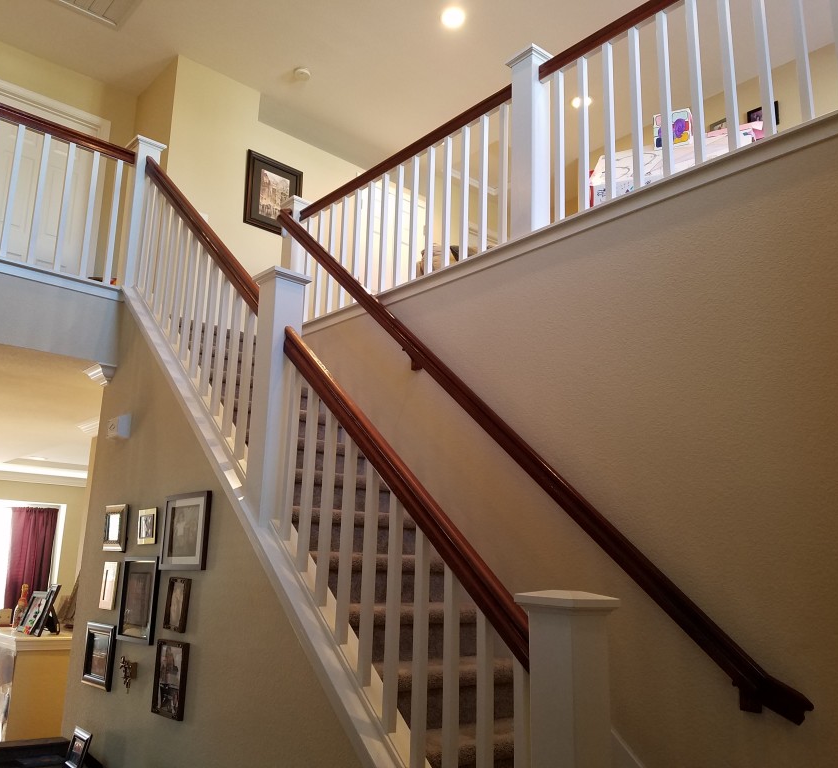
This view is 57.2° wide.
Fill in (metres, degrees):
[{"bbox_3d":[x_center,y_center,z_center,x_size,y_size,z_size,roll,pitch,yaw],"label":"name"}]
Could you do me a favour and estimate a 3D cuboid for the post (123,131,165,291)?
[{"bbox_3d":[-1.660,-0.979,4.564,0.172,0.955,0.172,13,-17,-40],"label":"post"}]

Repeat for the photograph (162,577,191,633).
[{"bbox_3d":[-0.995,0.909,3.175,0.026,0.208,0.154,13,-17,-40],"label":"photograph"}]

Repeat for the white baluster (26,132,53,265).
[{"bbox_3d":[-2.072,-1.006,4.199,0.032,0.759,0.032,13,-17,-40],"label":"white baluster"}]

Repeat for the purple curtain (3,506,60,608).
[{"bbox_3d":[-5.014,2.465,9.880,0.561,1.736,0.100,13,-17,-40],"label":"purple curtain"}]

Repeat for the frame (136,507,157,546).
[{"bbox_3d":[-1.250,0.659,3.552,0.015,0.158,0.195,13,-17,-40],"label":"frame"}]

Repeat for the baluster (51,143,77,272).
[{"bbox_3d":[-1.972,-0.984,4.284,0.032,0.759,0.032,13,-17,-40],"label":"baluster"}]

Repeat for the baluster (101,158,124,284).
[{"bbox_3d":[-1.773,-0.939,4.454,0.032,0.759,0.032,13,-17,-40],"label":"baluster"}]

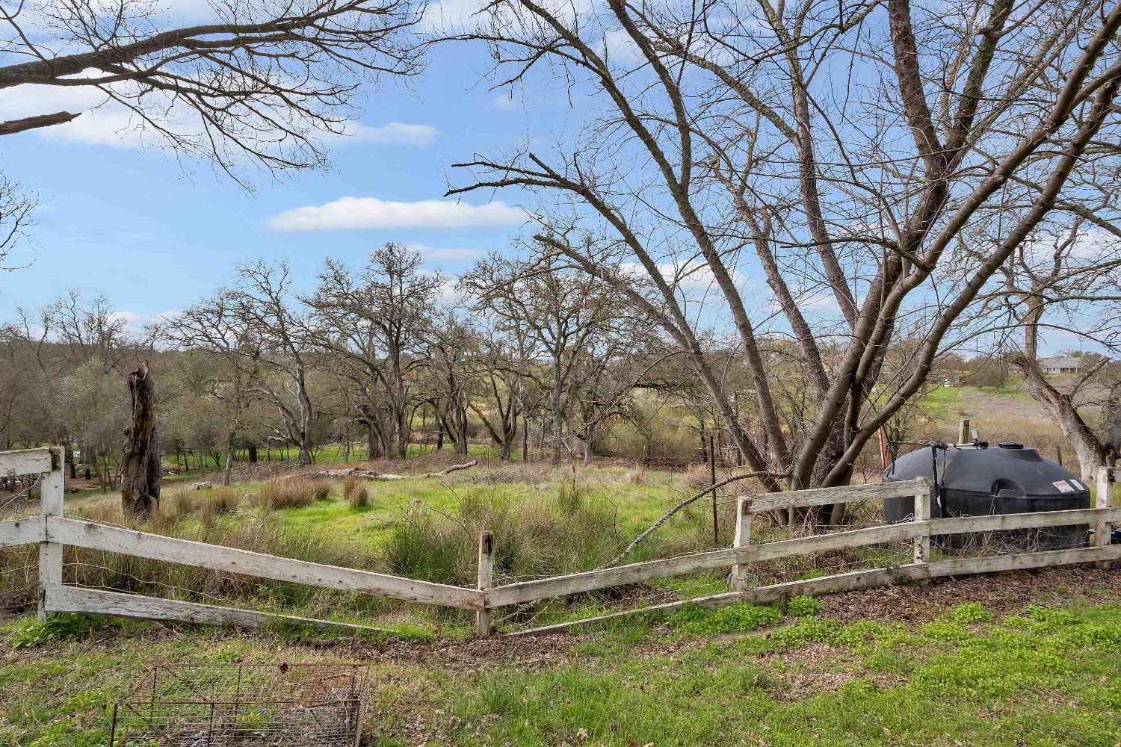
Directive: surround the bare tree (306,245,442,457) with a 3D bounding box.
[{"bbox_3d":[-9.900,-1.170,30.000,7.100,11.600,6.600,0,0,0],"label":"bare tree"}]

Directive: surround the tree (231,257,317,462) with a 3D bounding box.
[{"bbox_3d":[-13.800,-0.500,27.000,4.300,9.850,4.300,0,0,0],"label":"tree"}]

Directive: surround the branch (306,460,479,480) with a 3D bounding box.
[{"bbox_3d":[-5.550,3.170,18.500,5.700,0.650,1.000,0,0,0],"label":"branch"}]

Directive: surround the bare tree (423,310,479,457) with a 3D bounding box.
[{"bbox_3d":[-6.250,0.570,32.000,3.200,8.450,3.300,0,0,0],"label":"bare tree"}]

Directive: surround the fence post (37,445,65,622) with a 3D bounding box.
[{"bbox_3d":[-2.930,0.926,3.220,0.095,1.030,0.095,0,0,-30],"label":"fence post"}]

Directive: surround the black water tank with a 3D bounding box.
[{"bbox_3d":[5.800,1.580,7.780,2.250,1.280,2.250,0,0,37],"label":"black water tank"}]

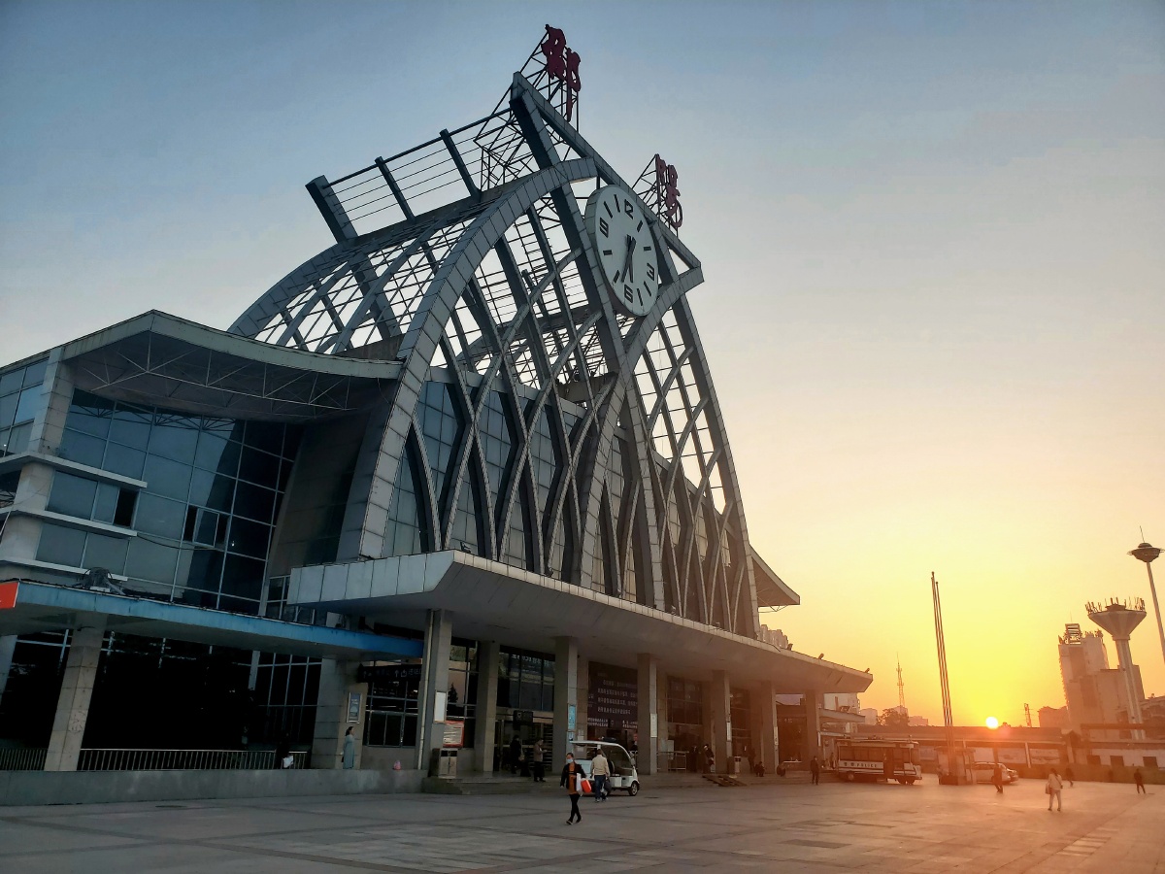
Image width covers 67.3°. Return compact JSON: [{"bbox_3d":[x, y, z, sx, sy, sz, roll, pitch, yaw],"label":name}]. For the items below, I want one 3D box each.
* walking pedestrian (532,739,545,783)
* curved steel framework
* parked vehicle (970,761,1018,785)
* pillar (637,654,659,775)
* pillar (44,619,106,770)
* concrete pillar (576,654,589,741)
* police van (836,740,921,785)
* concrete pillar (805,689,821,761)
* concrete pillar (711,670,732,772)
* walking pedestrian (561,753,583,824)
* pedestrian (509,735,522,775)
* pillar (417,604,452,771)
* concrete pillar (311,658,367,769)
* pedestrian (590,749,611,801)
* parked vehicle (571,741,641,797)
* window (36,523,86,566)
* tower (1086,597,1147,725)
[{"bbox_3d":[-1.855,13.859,37.505,0.450,1.680,0.450,3,-20,-4],"label":"walking pedestrian"},{"bbox_3d":[-5.860,-1.524,67.960,22.500,35.600,46.000,-11,-23,32],"label":"curved steel framework"},{"bbox_3d":[32.479,27.148,70.770,4.500,1.600,1.780,-15,-25,37],"label":"parked vehicle"},{"bbox_3d":[3.630,15.584,49.247,0.800,6.330,0.800,-11,-23,32],"label":"pillar"},{"bbox_3d":[-14.524,7.511,25.058,0.740,4.030,0.530,-11,-23,30],"label":"pillar"},{"bbox_3d":[-0.255,16.364,51.680,0.780,6.330,0.780,-11,-23,32],"label":"concrete pillar"},{"bbox_3d":[21.452,23.718,63.665,5.550,2.750,1.950,-11,-23,30],"label":"police van"},{"bbox_3d":[18.672,23.699,70.663,0.800,6.330,0.800,-11,-23,32],"label":"concrete pillar"},{"bbox_3d":[9.979,20.223,62.190,0.920,6.930,0.740,-11,-23,30],"label":"concrete pillar"},{"bbox_3d":[-0.243,8.672,21.654,0.540,1.610,0.400,-5,-21,16],"label":"walking pedestrian"},{"bbox_3d":[-3.236,15.438,42.482,0.420,1.670,0.500,-4,-20,14],"label":"pedestrian"},{"bbox_3d":[-6.032,10.372,35.490,0.780,6.330,0.800,-11,-23,32],"label":"pillar"},{"bbox_3d":[-9.311,10.725,33.722,1.270,4.150,1.330,-11,-23,30],"label":"concrete pillar"},{"bbox_3d":[0.648,12.577,32.605,0.600,1.750,0.420,1,-20,2],"label":"pedestrian"},{"bbox_3d":[1.006,13.828,36.547,1.380,2.050,2.800,-13,-25,35],"label":"parked vehicle"},{"bbox_3d":[-20.096,4.202,33.837,0.120,1.450,1.760,-11,-23,32],"label":"window"},{"bbox_3d":[97.157,43.850,155.169,10.900,30.800,10.900,1,-20,0],"label":"tower"}]

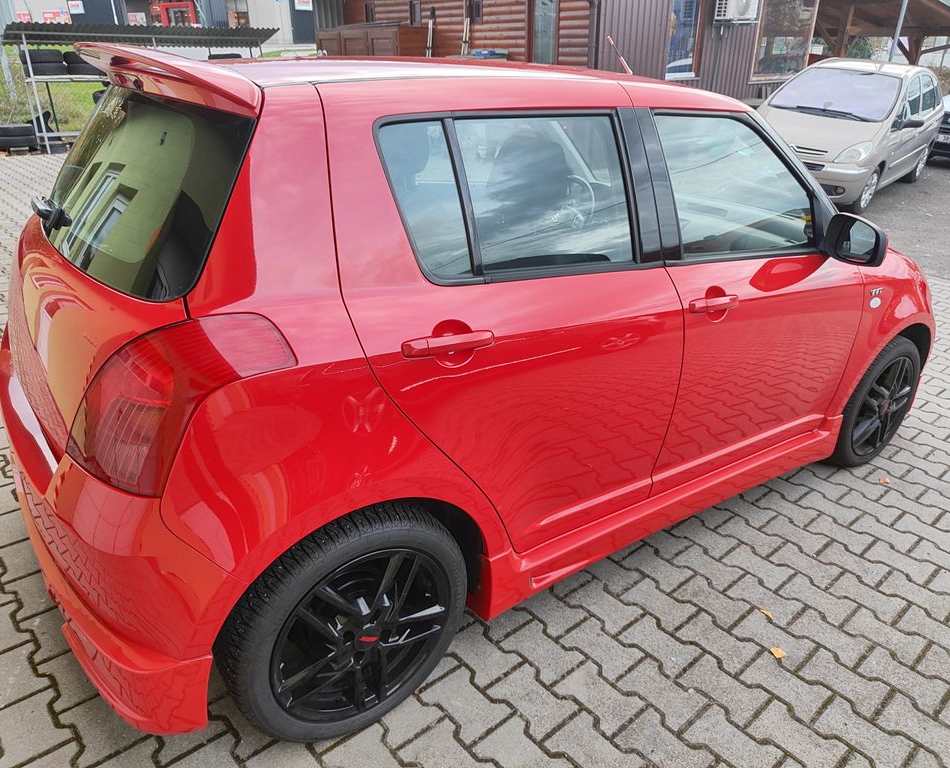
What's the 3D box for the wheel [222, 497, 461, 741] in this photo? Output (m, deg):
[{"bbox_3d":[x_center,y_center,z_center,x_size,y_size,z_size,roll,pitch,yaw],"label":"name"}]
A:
[{"bbox_3d":[-0.283,0.536,1.570,0.590,0.590,0.190,-14,29,-33],"label":"wheel"}]

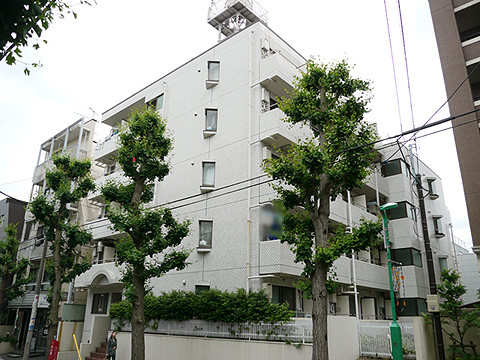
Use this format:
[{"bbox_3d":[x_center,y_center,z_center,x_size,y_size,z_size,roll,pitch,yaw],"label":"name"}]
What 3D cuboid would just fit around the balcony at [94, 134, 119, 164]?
[{"bbox_3d":[-8.132,-2.031,25.461,3.200,1.110,0.950,-16,-26,39],"label":"balcony"}]

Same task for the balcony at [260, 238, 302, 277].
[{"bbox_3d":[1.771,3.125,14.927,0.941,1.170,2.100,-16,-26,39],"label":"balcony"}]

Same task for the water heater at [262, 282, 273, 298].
[{"bbox_3d":[1.063,4.212,14.679,0.220,0.570,0.340,-16,-26,39],"label":"water heater"}]

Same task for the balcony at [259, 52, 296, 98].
[{"bbox_3d":[1.962,-4.595,17.699,0.941,1.160,2.100,-16,-26,39],"label":"balcony"}]

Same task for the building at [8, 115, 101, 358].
[{"bbox_3d":[-10.368,4.289,28.342,6.400,14.600,8.000,-16,-26,39],"label":"building"}]

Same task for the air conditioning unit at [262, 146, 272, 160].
[{"bbox_3d":[1.147,-1.041,16.139,0.210,0.580,0.340,-16,-26,39],"label":"air conditioning unit"}]

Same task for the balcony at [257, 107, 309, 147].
[{"bbox_3d":[2.031,-1.963,16.913,0.941,1.180,2.500,-16,-26,39],"label":"balcony"}]

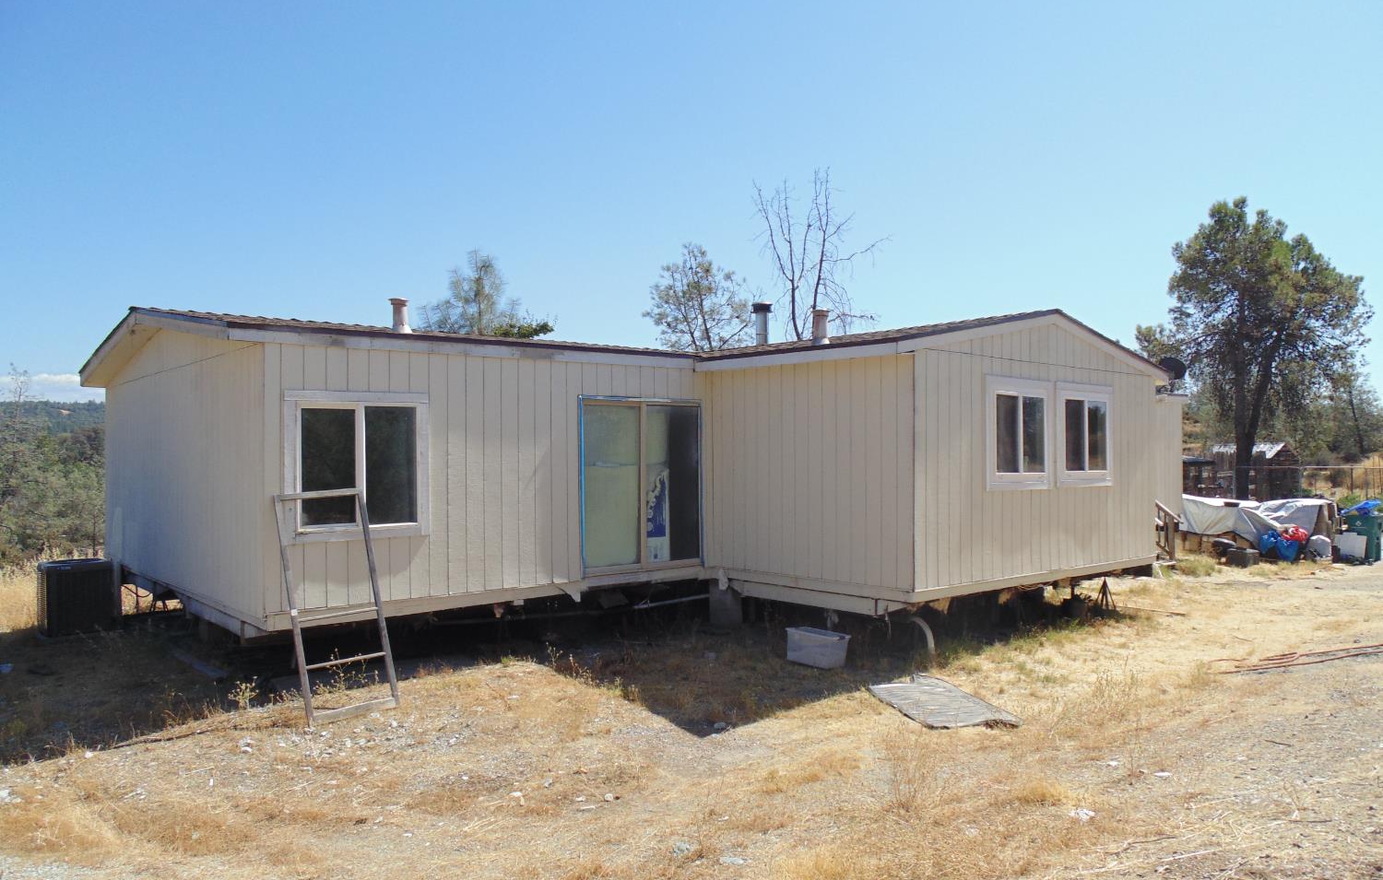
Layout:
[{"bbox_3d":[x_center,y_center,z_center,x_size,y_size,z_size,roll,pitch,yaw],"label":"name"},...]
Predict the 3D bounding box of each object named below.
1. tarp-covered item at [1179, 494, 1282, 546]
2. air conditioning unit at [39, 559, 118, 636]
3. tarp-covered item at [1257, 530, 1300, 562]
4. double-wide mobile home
[{"bbox_3d":[10.763,1.677,19.200,1.100,1.050,1.800,0,-1,-41],"label":"tarp-covered item"},{"bbox_3d":[-7.761,1.949,12.118,0.720,0.870,0.740,0,-1,-41],"label":"air conditioning unit"},{"bbox_3d":[10.921,1.966,17.800,0.550,0.600,0.680,0,-1,-41],"label":"tarp-covered item"},{"bbox_3d":[2.075,0.240,16.341,19.970,3.530,10.900,0,-1,-41],"label":"double-wide mobile home"}]

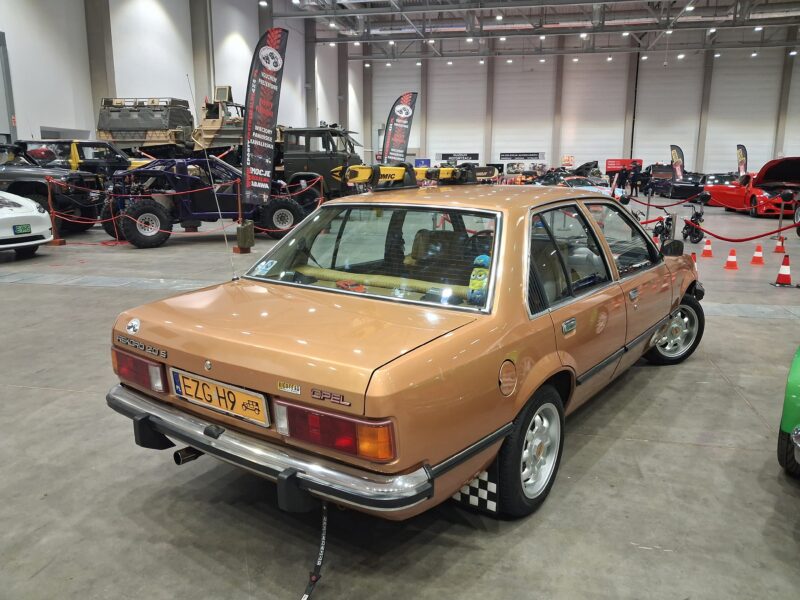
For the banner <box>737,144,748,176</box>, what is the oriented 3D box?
[{"bbox_3d":[21.497,-8.085,39.155,0.650,2.950,0.080,5,13,20],"label":"banner"}]

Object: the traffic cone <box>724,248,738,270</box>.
[{"bbox_3d":[5.302,-0.650,9.991,0.210,0.330,0.210,6,13,28],"label":"traffic cone"}]

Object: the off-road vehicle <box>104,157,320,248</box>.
[{"bbox_3d":[-4.426,-2.349,14.380,4.350,1.900,2.060,-7,13,-33],"label":"off-road vehicle"}]

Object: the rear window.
[{"bbox_3d":[-0.107,-0.242,2.874,1.370,0.080,0.540,9,54,35],"label":"rear window"}]

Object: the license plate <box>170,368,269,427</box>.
[{"bbox_3d":[-0.658,0.344,2.246,0.527,0.120,0.022,8,21,35],"label":"license plate"}]

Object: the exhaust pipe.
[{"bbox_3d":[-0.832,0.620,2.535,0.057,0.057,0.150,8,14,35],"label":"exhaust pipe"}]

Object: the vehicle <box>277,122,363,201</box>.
[{"bbox_3d":[-4.630,-4.225,20.925,6.400,2.850,2.450,2,12,9],"label":"vehicle"}]

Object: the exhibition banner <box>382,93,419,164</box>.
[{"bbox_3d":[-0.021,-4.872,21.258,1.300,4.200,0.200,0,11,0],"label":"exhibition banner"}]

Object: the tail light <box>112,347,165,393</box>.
[{"bbox_3d":[-1.083,0.273,2.571,0.470,0.130,0.080,8,14,35],"label":"tail light"}]

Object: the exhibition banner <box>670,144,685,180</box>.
[{"bbox_3d":[17.448,-8.103,39.155,0.750,2.950,0.080,5,13,20],"label":"exhibition banner"}]

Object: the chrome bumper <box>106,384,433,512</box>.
[{"bbox_3d":[-0.620,0.521,2.308,1.610,0.180,0.270,9,14,35],"label":"chrome bumper"}]

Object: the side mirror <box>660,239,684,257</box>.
[{"bbox_3d":[1.724,-0.328,3.947,0.150,0.108,0.080,9,14,35],"label":"side mirror"}]

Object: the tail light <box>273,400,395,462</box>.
[{"bbox_3d":[-0.212,0.399,1.945,0.470,0.130,0.080,8,14,35],"label":"tail light"}]

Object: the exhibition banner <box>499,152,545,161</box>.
[{"bbox_3d":[10.549,-12.327,53.602,3.800,0.600,0.050,3,12,13],"label":"exhibition banner"}]

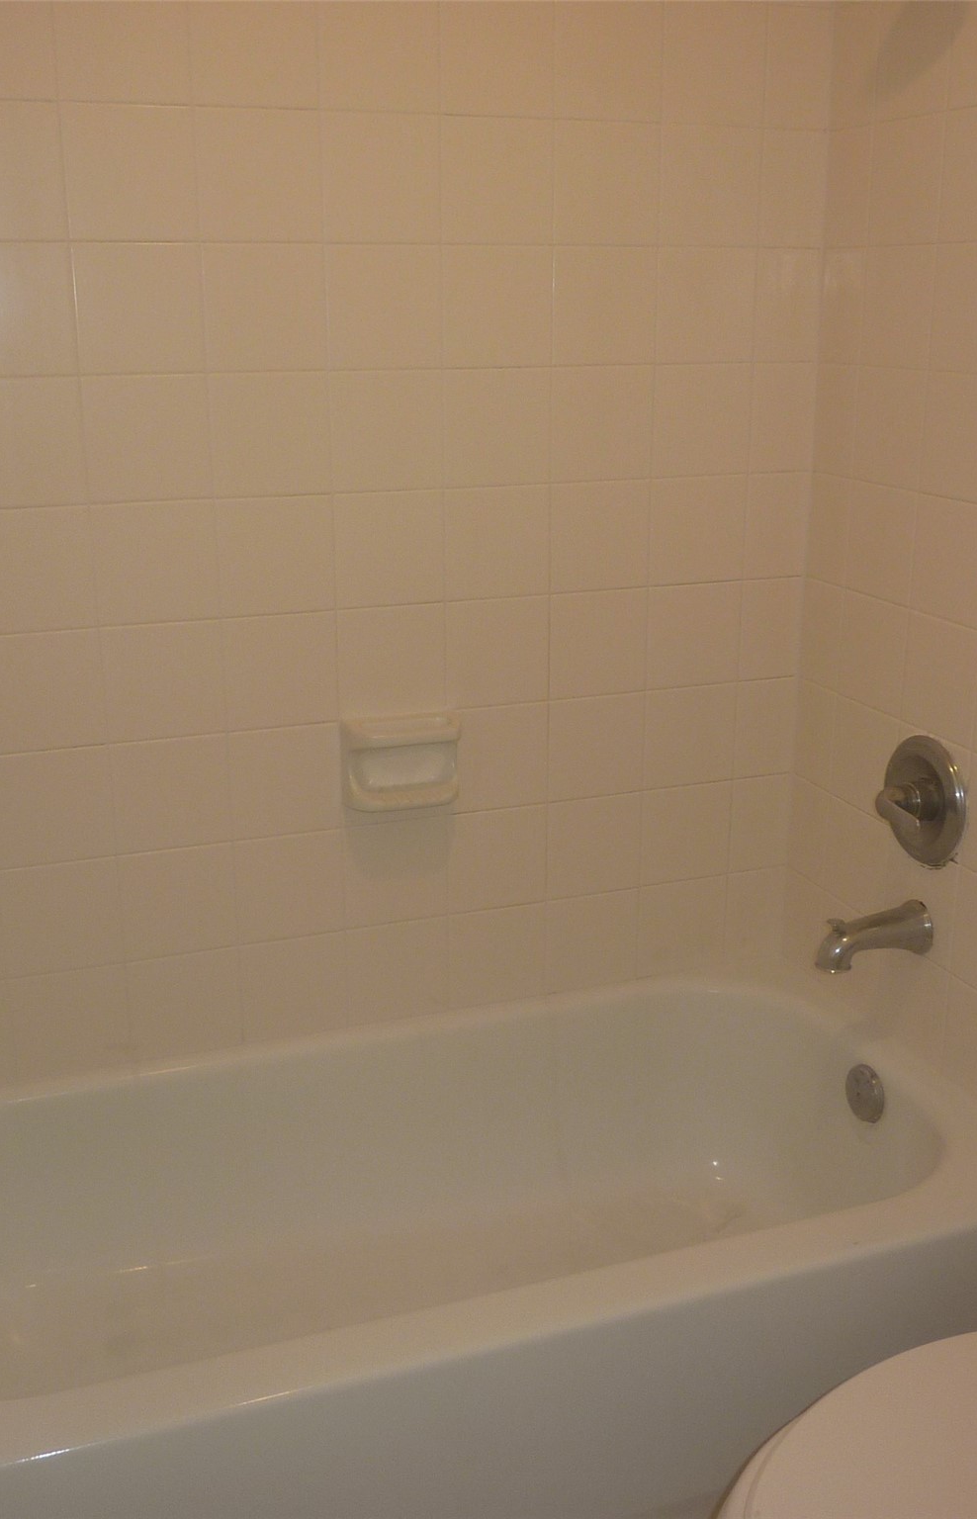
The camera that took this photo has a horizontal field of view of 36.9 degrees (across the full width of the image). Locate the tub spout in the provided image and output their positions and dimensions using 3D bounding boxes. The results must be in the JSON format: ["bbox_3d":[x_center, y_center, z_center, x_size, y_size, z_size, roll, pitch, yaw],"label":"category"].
[{"bbox_3d":[0.520,0.239,1.990,0.156,0.074,0.073,-6,18,-19],"label":"tub spout"}]

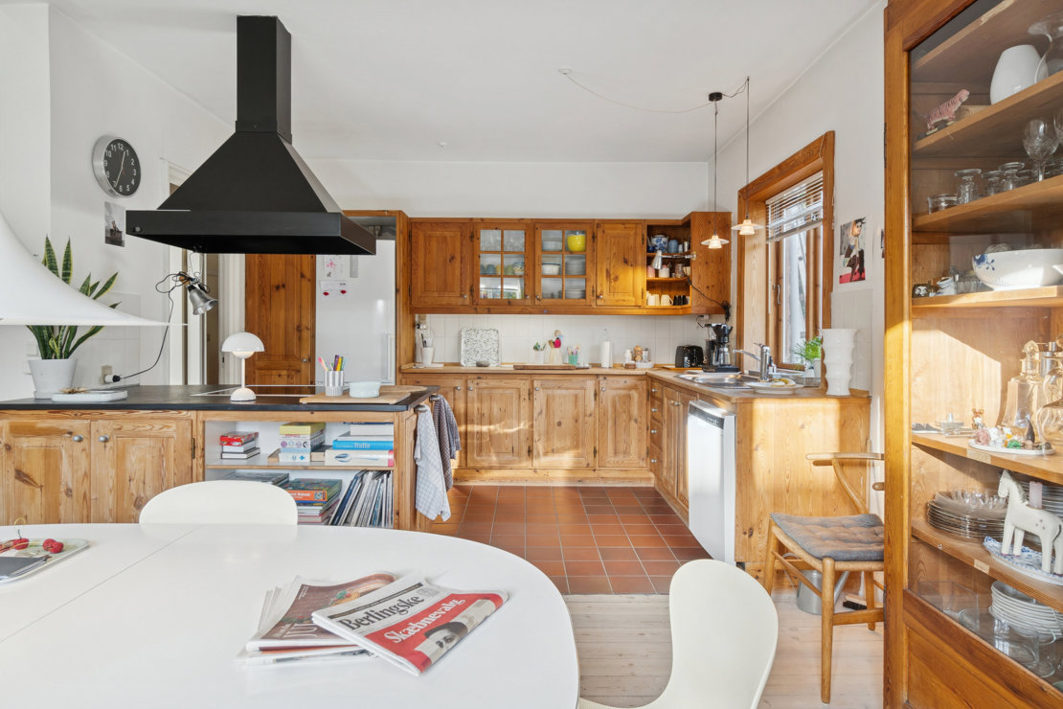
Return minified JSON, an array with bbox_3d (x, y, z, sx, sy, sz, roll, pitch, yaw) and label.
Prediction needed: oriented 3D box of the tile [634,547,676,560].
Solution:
[{"bbox_3d":[0.686,1.108,3.092,0.199,0.015,0.192,0,2,0],"label":"tile"}]

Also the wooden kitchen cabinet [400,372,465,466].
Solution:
[{"bbox_3d":[-0.768,0.511,4.666,0.510,0.735,0.550,0,2,0],"label":"wooden kitchen cabinet"}]

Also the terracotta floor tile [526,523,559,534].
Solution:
[{"bbox_3d":[0.067,1.078,3.425,0.196,0.014,0.194,0,2,0],"label":"terracotta floor tile"}]

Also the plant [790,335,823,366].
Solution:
[{"bbox_3d":[1.522,-0.013,3.090,0.190,0.190,0.180,0,2,0],"label":"plant"}]

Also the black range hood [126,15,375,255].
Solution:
[{"bbox_3d":[-1.291,-1.054,2.708,0.924,1.052,0.585,0,2,0],"label":"black range hood"}]

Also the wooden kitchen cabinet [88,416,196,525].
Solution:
[{"bbox_3d":[-1.675,0.647,2.690,0.450,0.790,0.560,0,3,-1],"label":"wooden kitchen cabinet"}]

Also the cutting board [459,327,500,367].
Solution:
[{"bbox_3d":[-0.431,-0.056,4.710,0.323,0.322,0.025,0,-6,0],"label":"cutting board"}]

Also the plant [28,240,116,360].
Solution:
[{"bbox_3d":[-2.128,-0.260,2.600,0.360,0.540,0.300,0,3,-1],"label":"plant"}]

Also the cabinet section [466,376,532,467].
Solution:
[{"bbox_3d":[-0.262,0.516,4.615,0.505,0.700,0.550,0,2,0],"label":"cabinet section"}]

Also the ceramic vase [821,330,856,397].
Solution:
[{"bbox_3d":[1.523,0.043,2.770,0.160,0.325,0.160,0,3,-1],"label":"ceramic vase"}]

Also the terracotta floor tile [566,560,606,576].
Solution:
[{"bbox_3d":[0.277,1.112,2.895,0.199,0.015,0.192,0,2,0],"label":"terracotta floor tile"}]

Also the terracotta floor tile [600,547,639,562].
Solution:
[{"bbox_3d":[0.481,1.106,3.090,0.199,0.015,0.192,0,2,0],"label":"terracotta floor tile"}]

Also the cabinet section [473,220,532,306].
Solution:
[{"bbox_3d":[-0.240,-0.750,4.740,0.475,0.685,0.320,0,2,0],"label":"cabinet section"}]

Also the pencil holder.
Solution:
[{"bbox_3d":[-0.860,0.124,2.450,0.078,0.107,0.078,0,2,0],"label":"pencil holder"}]

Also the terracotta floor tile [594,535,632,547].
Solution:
[{"bbox_3d":[0.472,1.086,3.239,0.196,0.014,0.194,0,2,0],"label":"terracotta floor tile"}]

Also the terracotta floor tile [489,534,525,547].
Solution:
[{"bbox_3d":[-0.138,1.083,3.256,0.198,0.012,0.190,0,3,-1],"label":"terracotta floor tile"}]

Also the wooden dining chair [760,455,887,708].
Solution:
[{"bbox_3d":[1.204,0.763,2.086,0.510,0.750,0.540,0,2,3],"label":"wooden dining chair"}]

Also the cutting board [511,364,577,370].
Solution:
[{"bbox_3d":[0.112,0.108,4.746,0.518,0.032,0.250,0,2,0],"label":"cutting board"}]

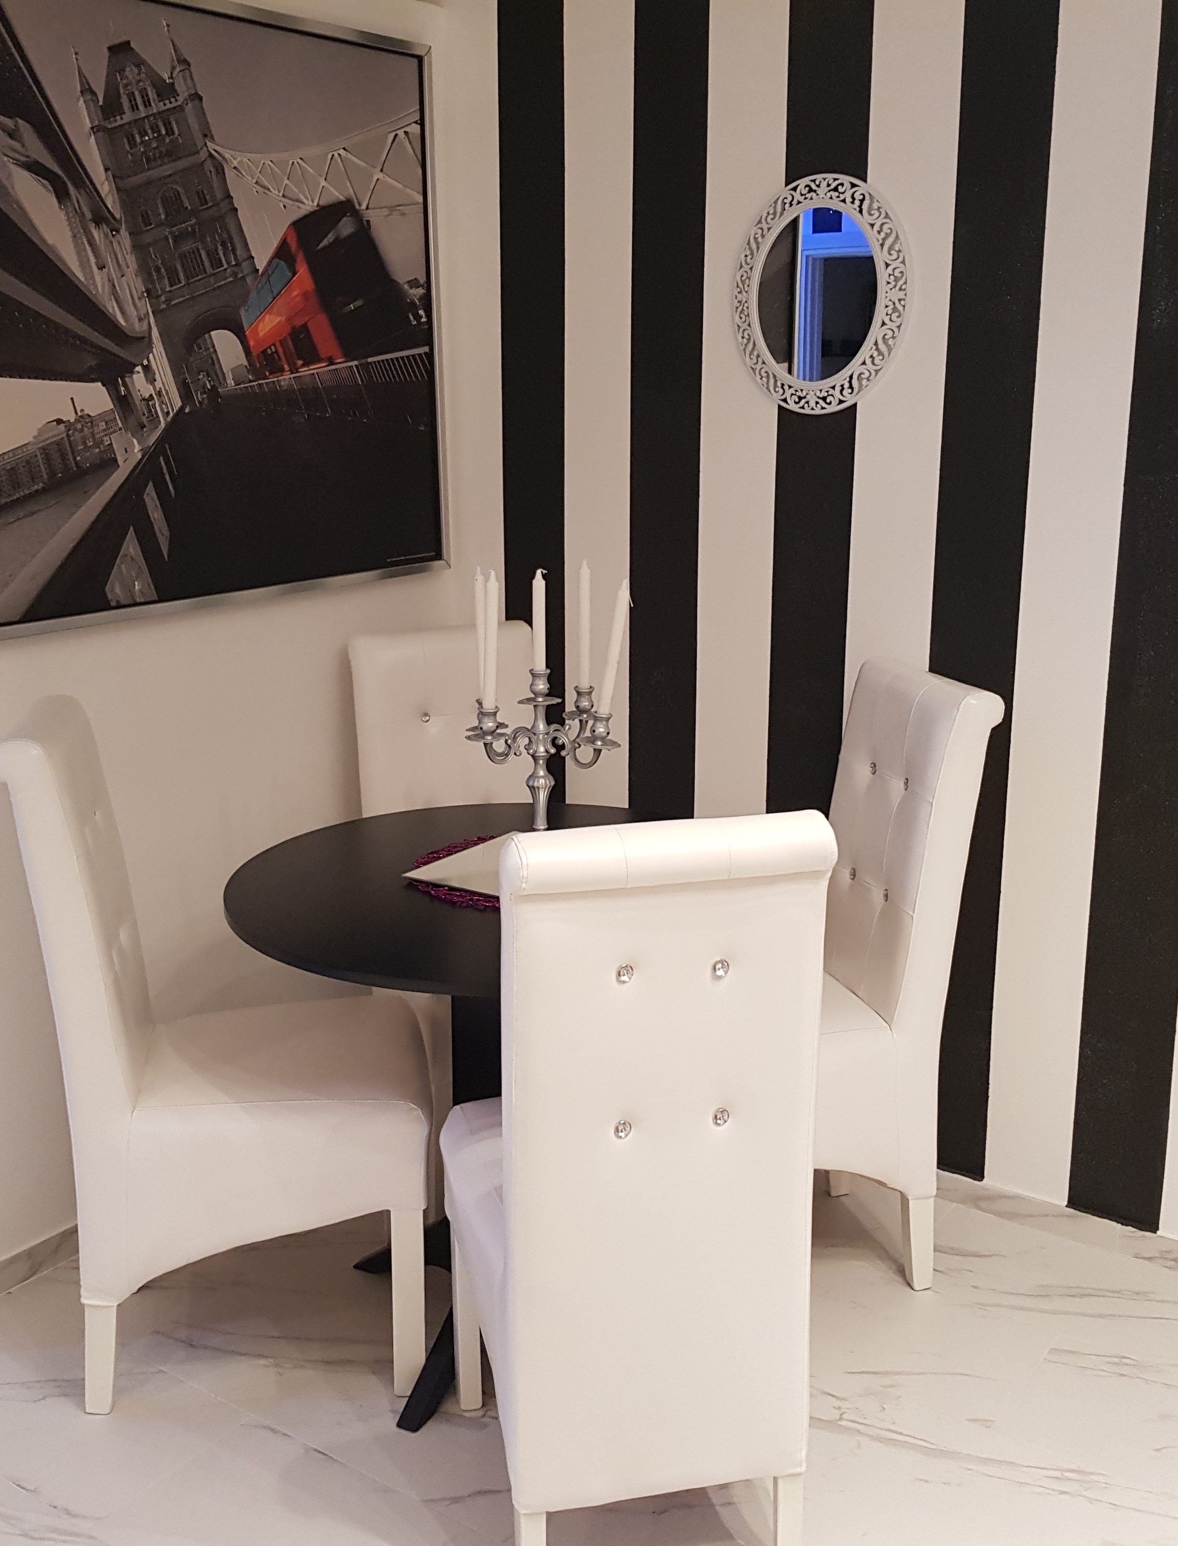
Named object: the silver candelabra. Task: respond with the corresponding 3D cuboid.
[{"bbox_3d":[-0.077,-0.019,2.476,0.250,0.300,0.250,9,16,34],"label":"silver candelabra"}]

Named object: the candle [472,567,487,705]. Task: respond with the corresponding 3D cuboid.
[{"bbox_3d":[-0.175,-0.205,2.490,0.020,0.235,0.020,0,13,0],"label":"candle"}]

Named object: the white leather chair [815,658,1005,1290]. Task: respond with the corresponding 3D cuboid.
[{"bbox_3d":[0.314,0.354,2.623,0.576,1.025,0.415,-4,14,-17],"label":"white leather chair"}]

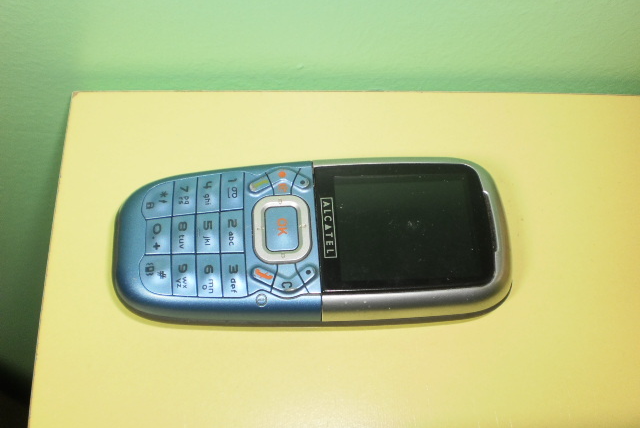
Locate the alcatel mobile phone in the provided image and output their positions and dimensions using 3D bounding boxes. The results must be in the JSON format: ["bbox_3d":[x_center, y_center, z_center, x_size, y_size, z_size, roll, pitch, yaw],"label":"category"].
[{"bbox_3d":[-0.002,0.007,0.177,0.104,0.018,0.043,-2,72,-3],"label":"alcatel mobile phone"}]

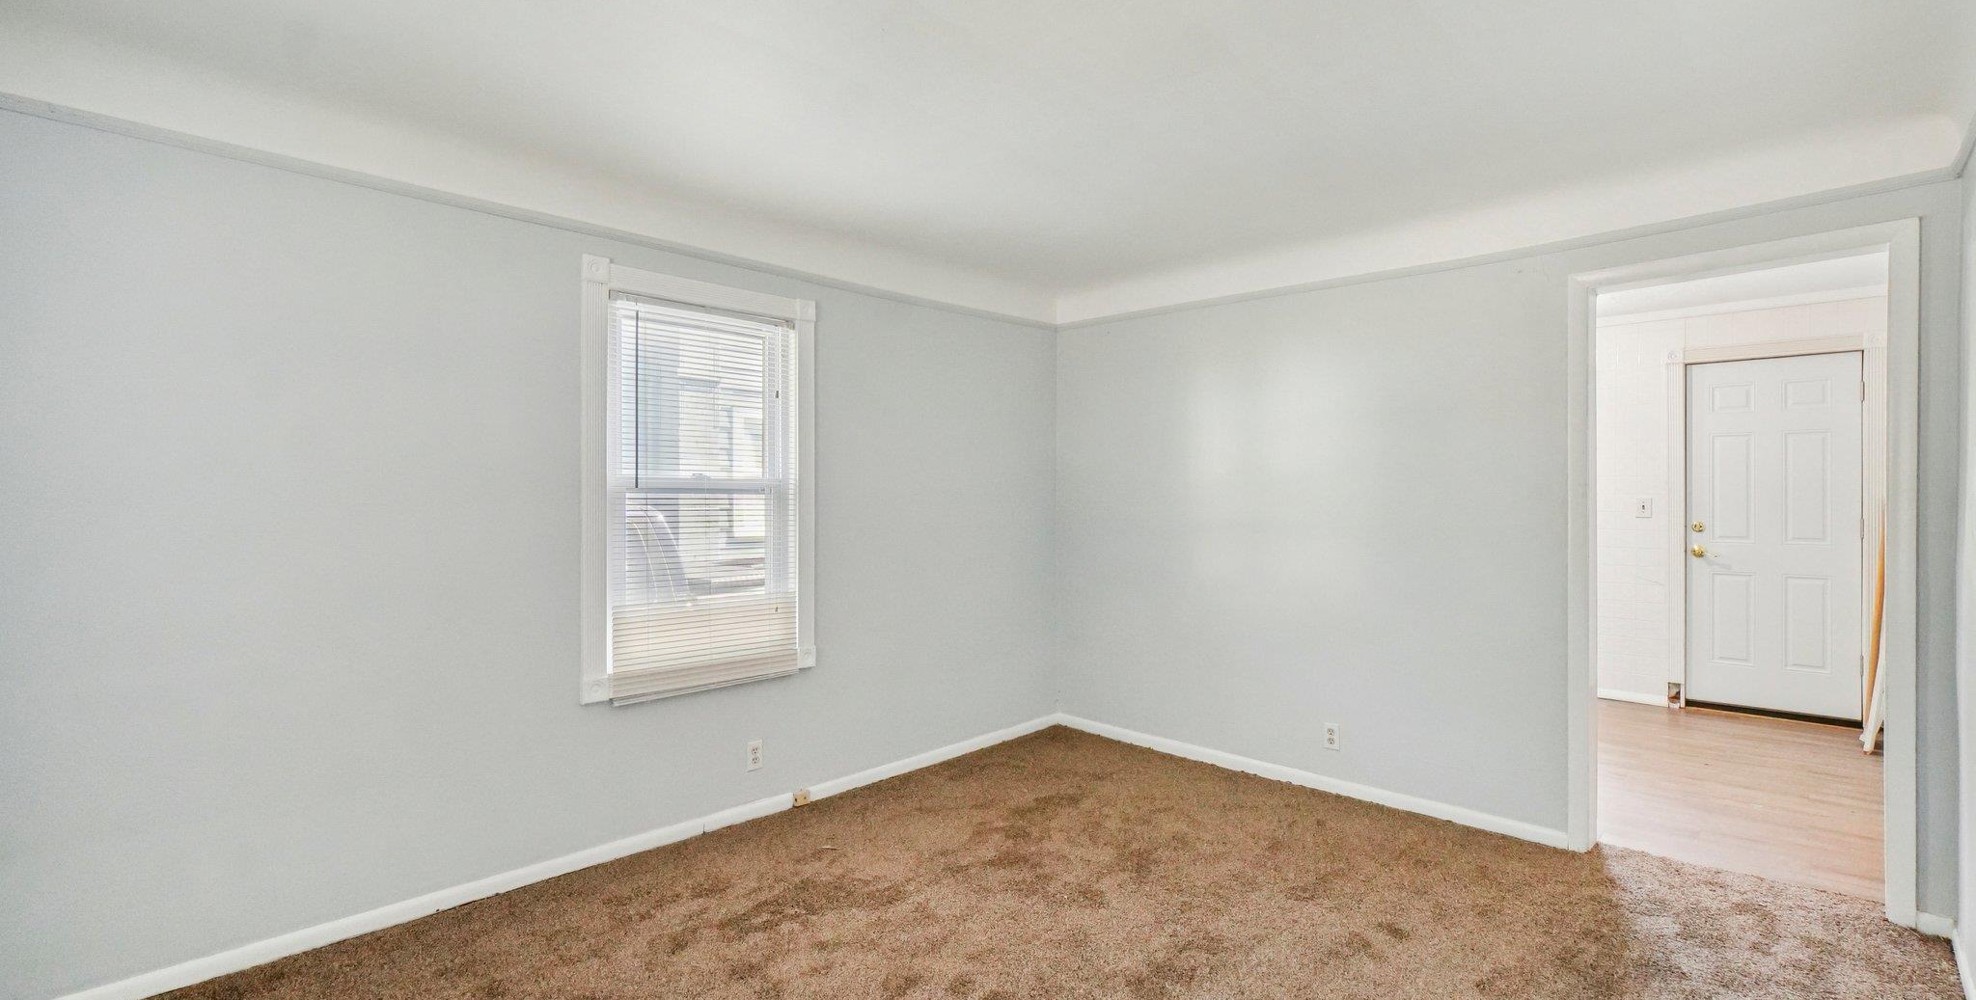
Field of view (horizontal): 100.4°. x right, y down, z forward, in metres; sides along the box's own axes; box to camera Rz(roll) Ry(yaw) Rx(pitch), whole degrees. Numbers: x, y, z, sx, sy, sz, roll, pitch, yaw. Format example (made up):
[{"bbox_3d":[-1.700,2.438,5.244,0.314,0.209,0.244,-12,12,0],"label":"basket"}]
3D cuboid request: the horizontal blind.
[{"bbox_3d":[-1.077,-0.004,3.206,0.767,1.486,0.045,0,0,-45],"label":"horizontal blind"}]

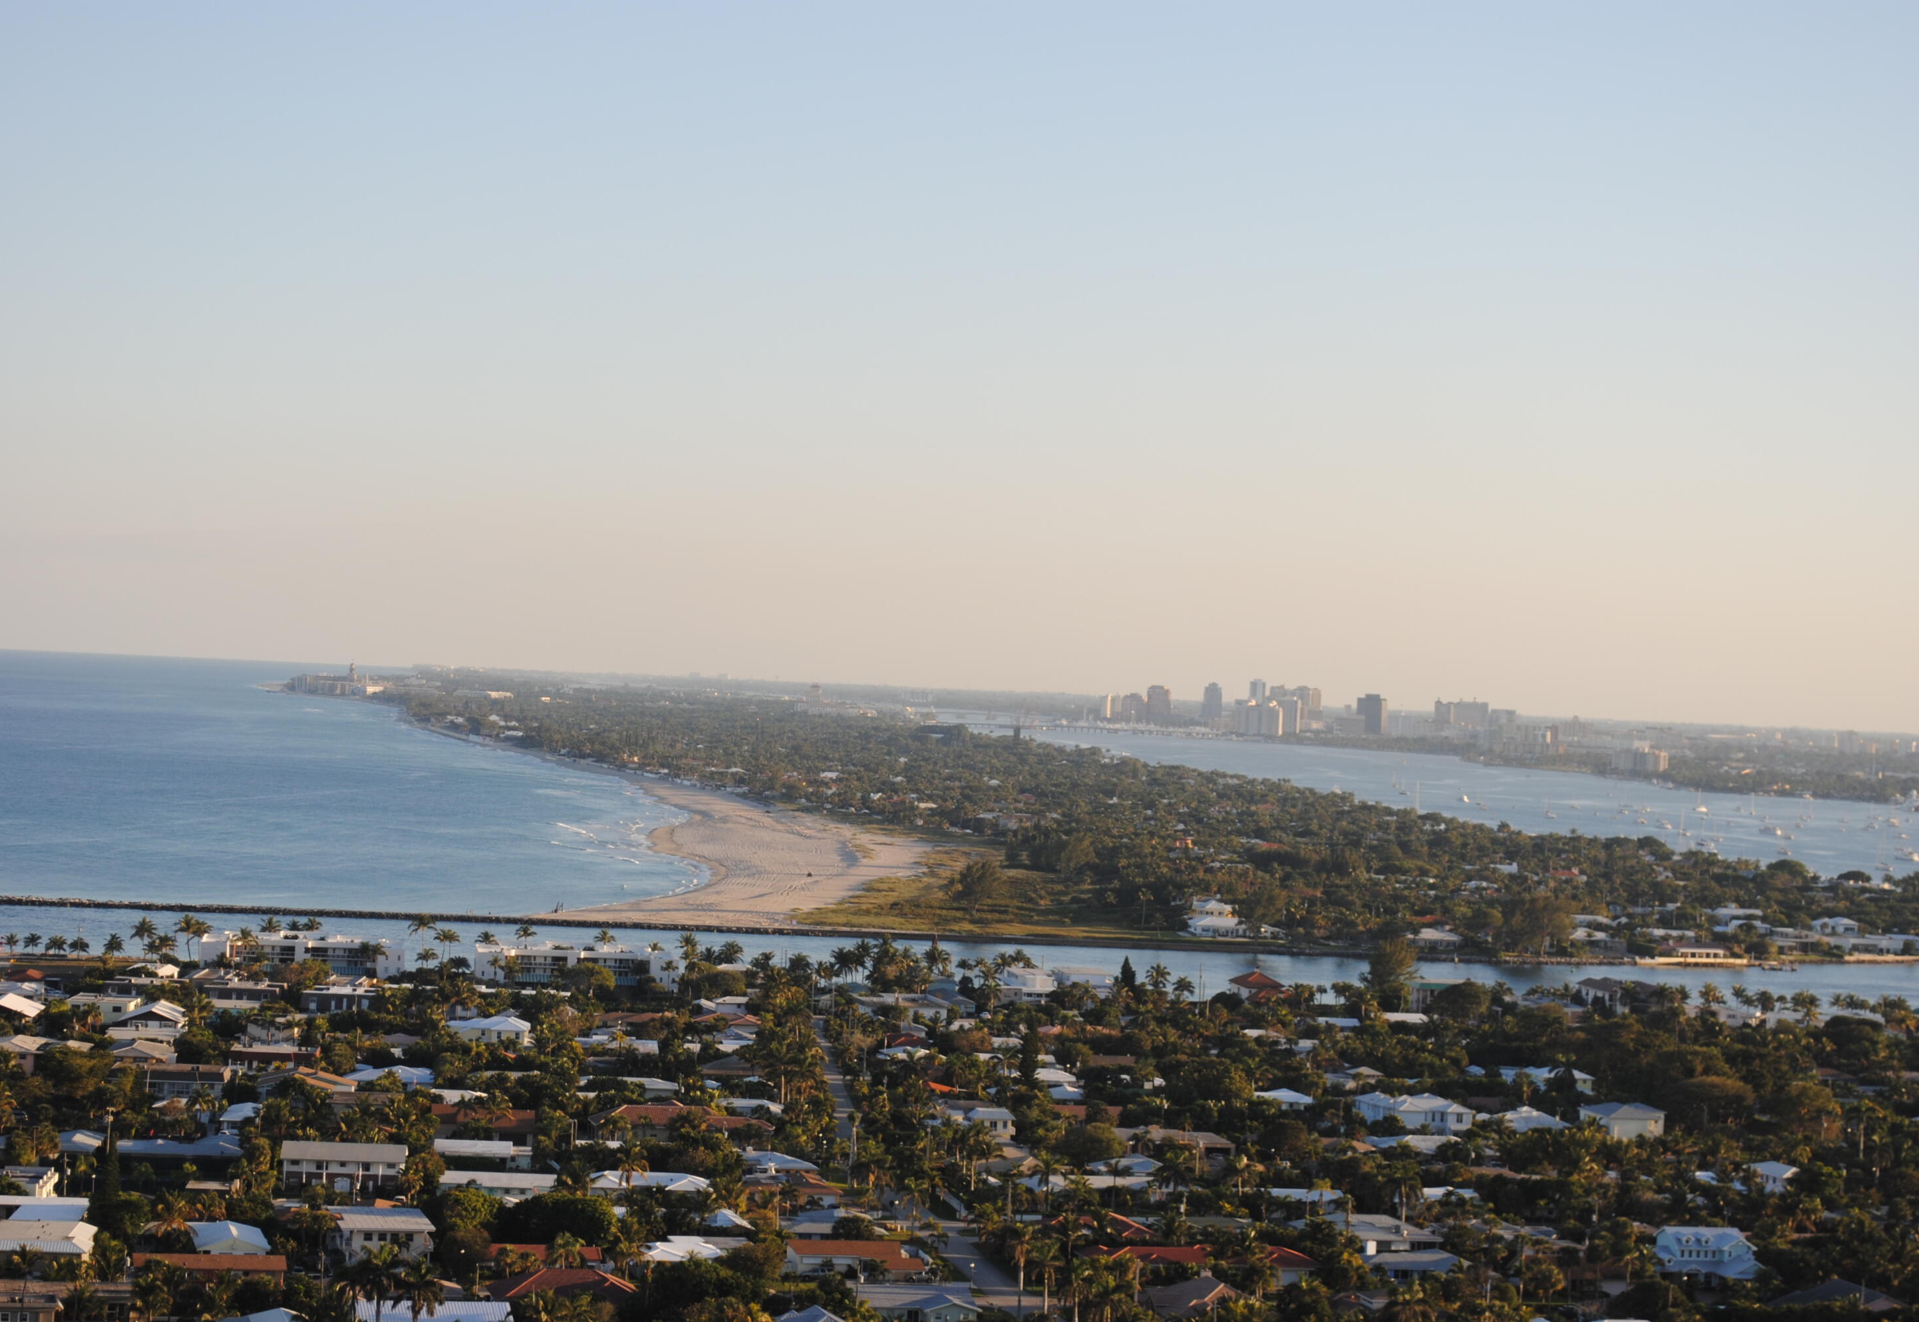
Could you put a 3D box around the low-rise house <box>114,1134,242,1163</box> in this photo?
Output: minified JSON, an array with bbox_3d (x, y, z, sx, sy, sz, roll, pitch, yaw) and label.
[{"bbox_3d":[-130.340,82.350,753.220,20.500,4.800,13.000,3,0,-5],"label":"low-rise house"}]

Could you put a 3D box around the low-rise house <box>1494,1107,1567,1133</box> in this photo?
[{"bbox_3d":[113.960,92.320,898.820,12.000,5.500,15.000,3,0,-7],"label":"low-rise house"}]

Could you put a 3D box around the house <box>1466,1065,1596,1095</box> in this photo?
[{"bbox_3d":[125.800,93.430,991.680,25.500,6.800,14.000,3,0,-6],"label":"house"}]

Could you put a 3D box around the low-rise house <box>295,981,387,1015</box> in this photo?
[{"bbox_3d":[-148.220,82.170,1083.450,20.500,4.900,13.000,3,0,-5],"label":"low-rise house"}]

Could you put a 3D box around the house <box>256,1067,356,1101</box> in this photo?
[{"bbox_3d":[-127.250,82.540,876.540,18.000,5.200,14.000,3,0,-5],"label":"house"}]

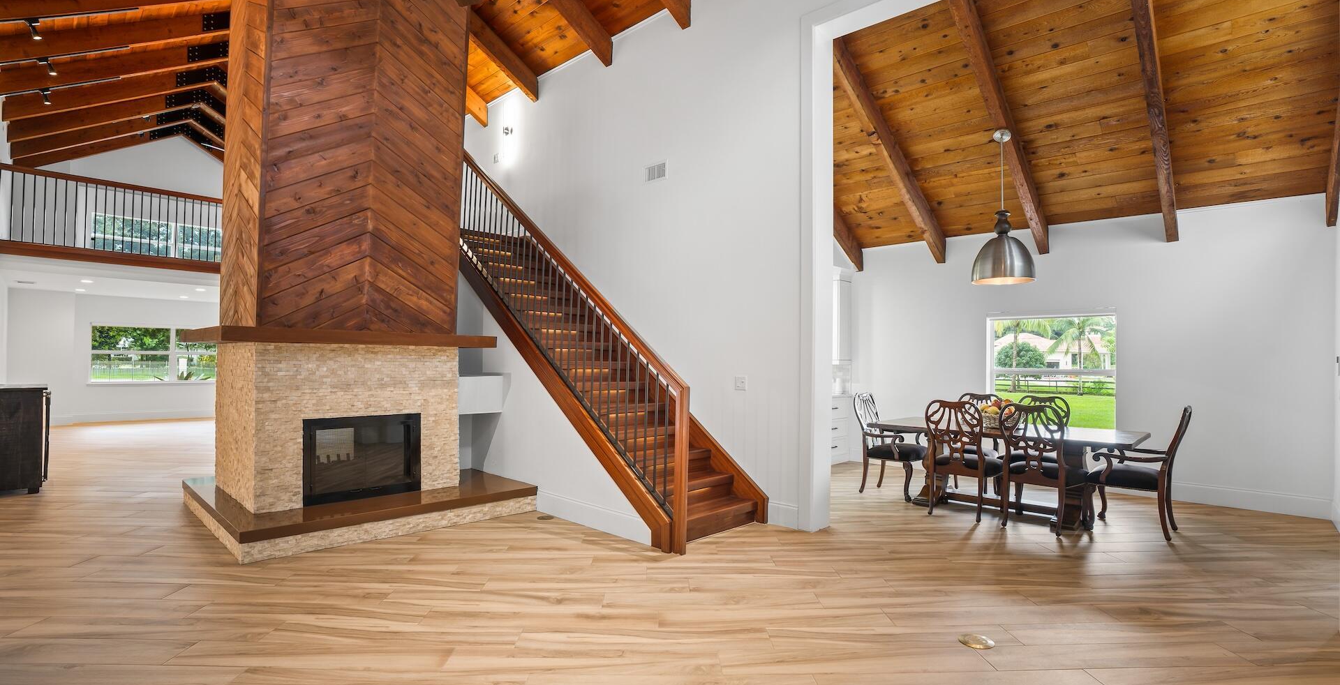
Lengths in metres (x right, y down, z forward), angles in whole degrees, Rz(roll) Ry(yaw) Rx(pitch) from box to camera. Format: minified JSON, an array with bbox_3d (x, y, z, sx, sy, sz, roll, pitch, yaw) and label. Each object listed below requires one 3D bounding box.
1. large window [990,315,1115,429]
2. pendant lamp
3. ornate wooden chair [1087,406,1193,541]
[{"bbox_3d":[4.496,0.358,7.069,1.293,1.334,0.130,-1,-2,44],"label":"large window"},{"bbox_3d":[3.313,-1.363,5.950,0.550,1.515,0.550,-1,-2,42],"label":"pendant lamp"},{"bbox_3d":[4.008,1.062,5.083,0.681,1.084,0.612,-1,-2,42],"label":"ornate wooden chair"}]

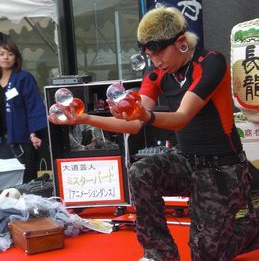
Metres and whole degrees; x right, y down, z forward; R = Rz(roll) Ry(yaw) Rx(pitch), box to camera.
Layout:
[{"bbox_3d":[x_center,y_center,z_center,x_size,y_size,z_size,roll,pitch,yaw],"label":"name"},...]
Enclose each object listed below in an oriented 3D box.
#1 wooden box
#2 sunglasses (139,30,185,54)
[{"bbox_3d":[-0.446,0.515,3.644,0.197,0.108,0.220,-7,7,-25],"label":"wooden box"},{"bbox_3d":[0.124,-0.347,2.980,0.135,0.055,0.150,-38,25,-30],"label":"sunglasses"}]

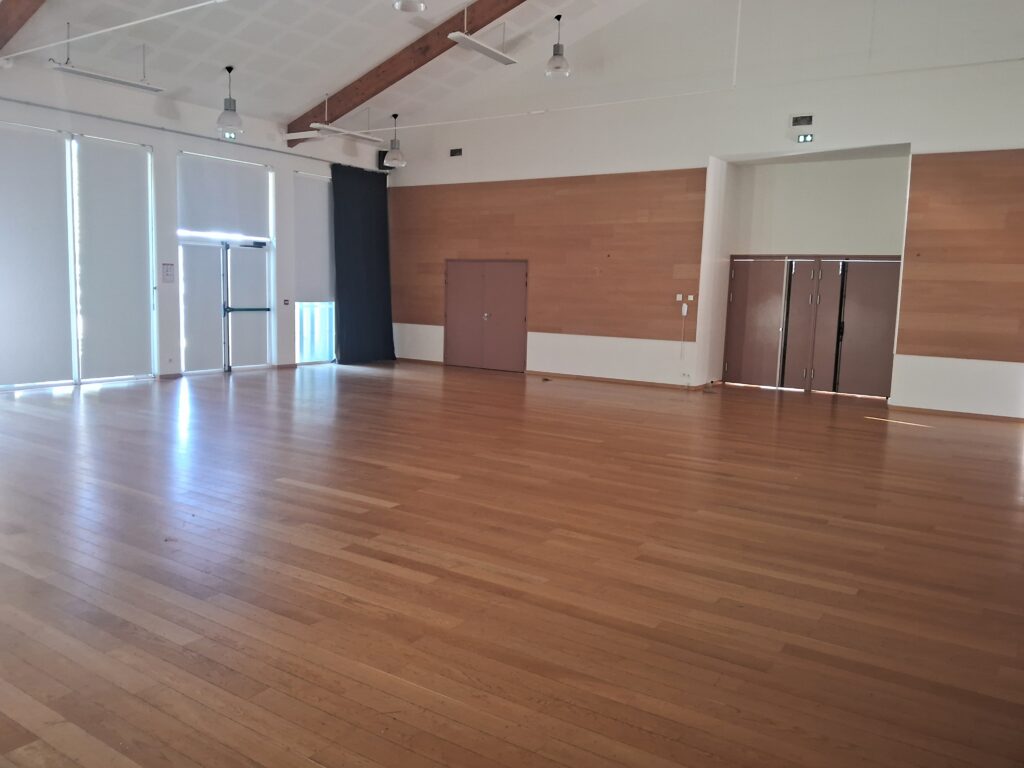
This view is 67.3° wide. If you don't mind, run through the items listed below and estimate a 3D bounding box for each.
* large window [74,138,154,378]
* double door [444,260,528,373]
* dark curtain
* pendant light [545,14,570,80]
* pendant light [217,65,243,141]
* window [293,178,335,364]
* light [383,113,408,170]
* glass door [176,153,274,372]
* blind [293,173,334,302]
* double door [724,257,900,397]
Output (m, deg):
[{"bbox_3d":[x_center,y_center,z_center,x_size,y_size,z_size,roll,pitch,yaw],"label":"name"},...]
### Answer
[{"bbox_3d":[-5.941,-1.846,11.613,0.081,3.544,1.134,6,9,33],"label":"large window"},{"bbox_3d":[-0.521,-1.317,14.816,1.959,2.108,0.121,6,9,33],"label":"double door"},{"bbox_3d":[-3.033,-2.370,15.458,0.334,3.868,1.397,6,9,33],"label":"dark curtain"},{"bbox_3d":[0.730,-5.405,12.341,0.405,0.981,0.405,1,7,0],"label":"pendant light"},{"bbox_3d":[-4.261,-4.253,11.650,0.405,1.067,0.405,6,9,33],"label":"pendant light"},{"bbox_3d":[-3.775,-2.188,14.977,0.121,3.610,1.225,6,9,33],"label":"window"},{"bbox_3d":[-2.225,-4.627,14.666,0.405,0.989,0.405,1,7,0],"label":"light"},{"bbox_3d":[-4.903,-1.996,13.266,0.142,3.620,1.868,6,9,33],"label":"glass door"},{"bbox_3d":[-3.725,-2.789,14.841,0.081,2.402,1.185,6,9,33],"label":"blind"},{"bbox_3d":[4.909,-0.998,12.826,2.685,2.252,0.132,6,9,33],"label":"double door"}]

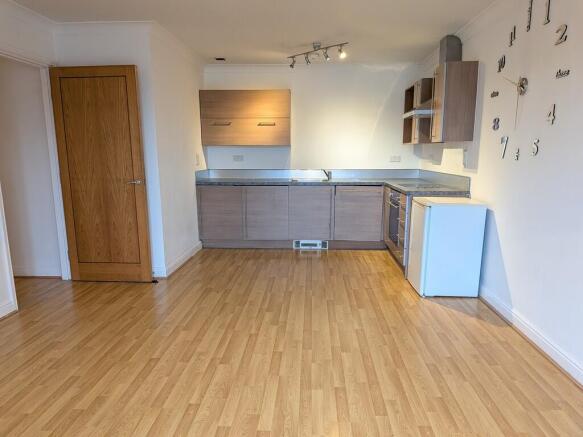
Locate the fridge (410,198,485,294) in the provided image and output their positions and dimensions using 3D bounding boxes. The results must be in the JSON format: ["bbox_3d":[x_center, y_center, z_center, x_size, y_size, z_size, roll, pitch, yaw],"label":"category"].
[{"bbox_3d":[1.446,0.253,3.807,0.510,0.845,0.510,0,10,3],"label":"fridge"}]

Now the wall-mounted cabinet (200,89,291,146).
[{"bbox_3d":[-0.594,-1.356,5.525,1.200,0.725,0.330,0,10,3],"label":"wall-mounted cabinet"}]

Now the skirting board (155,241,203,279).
[{"bbox_3d":[-1.322,0.451,4.829,0.120,0.120,1.310,0,10,3],"label":"skirting board"}]

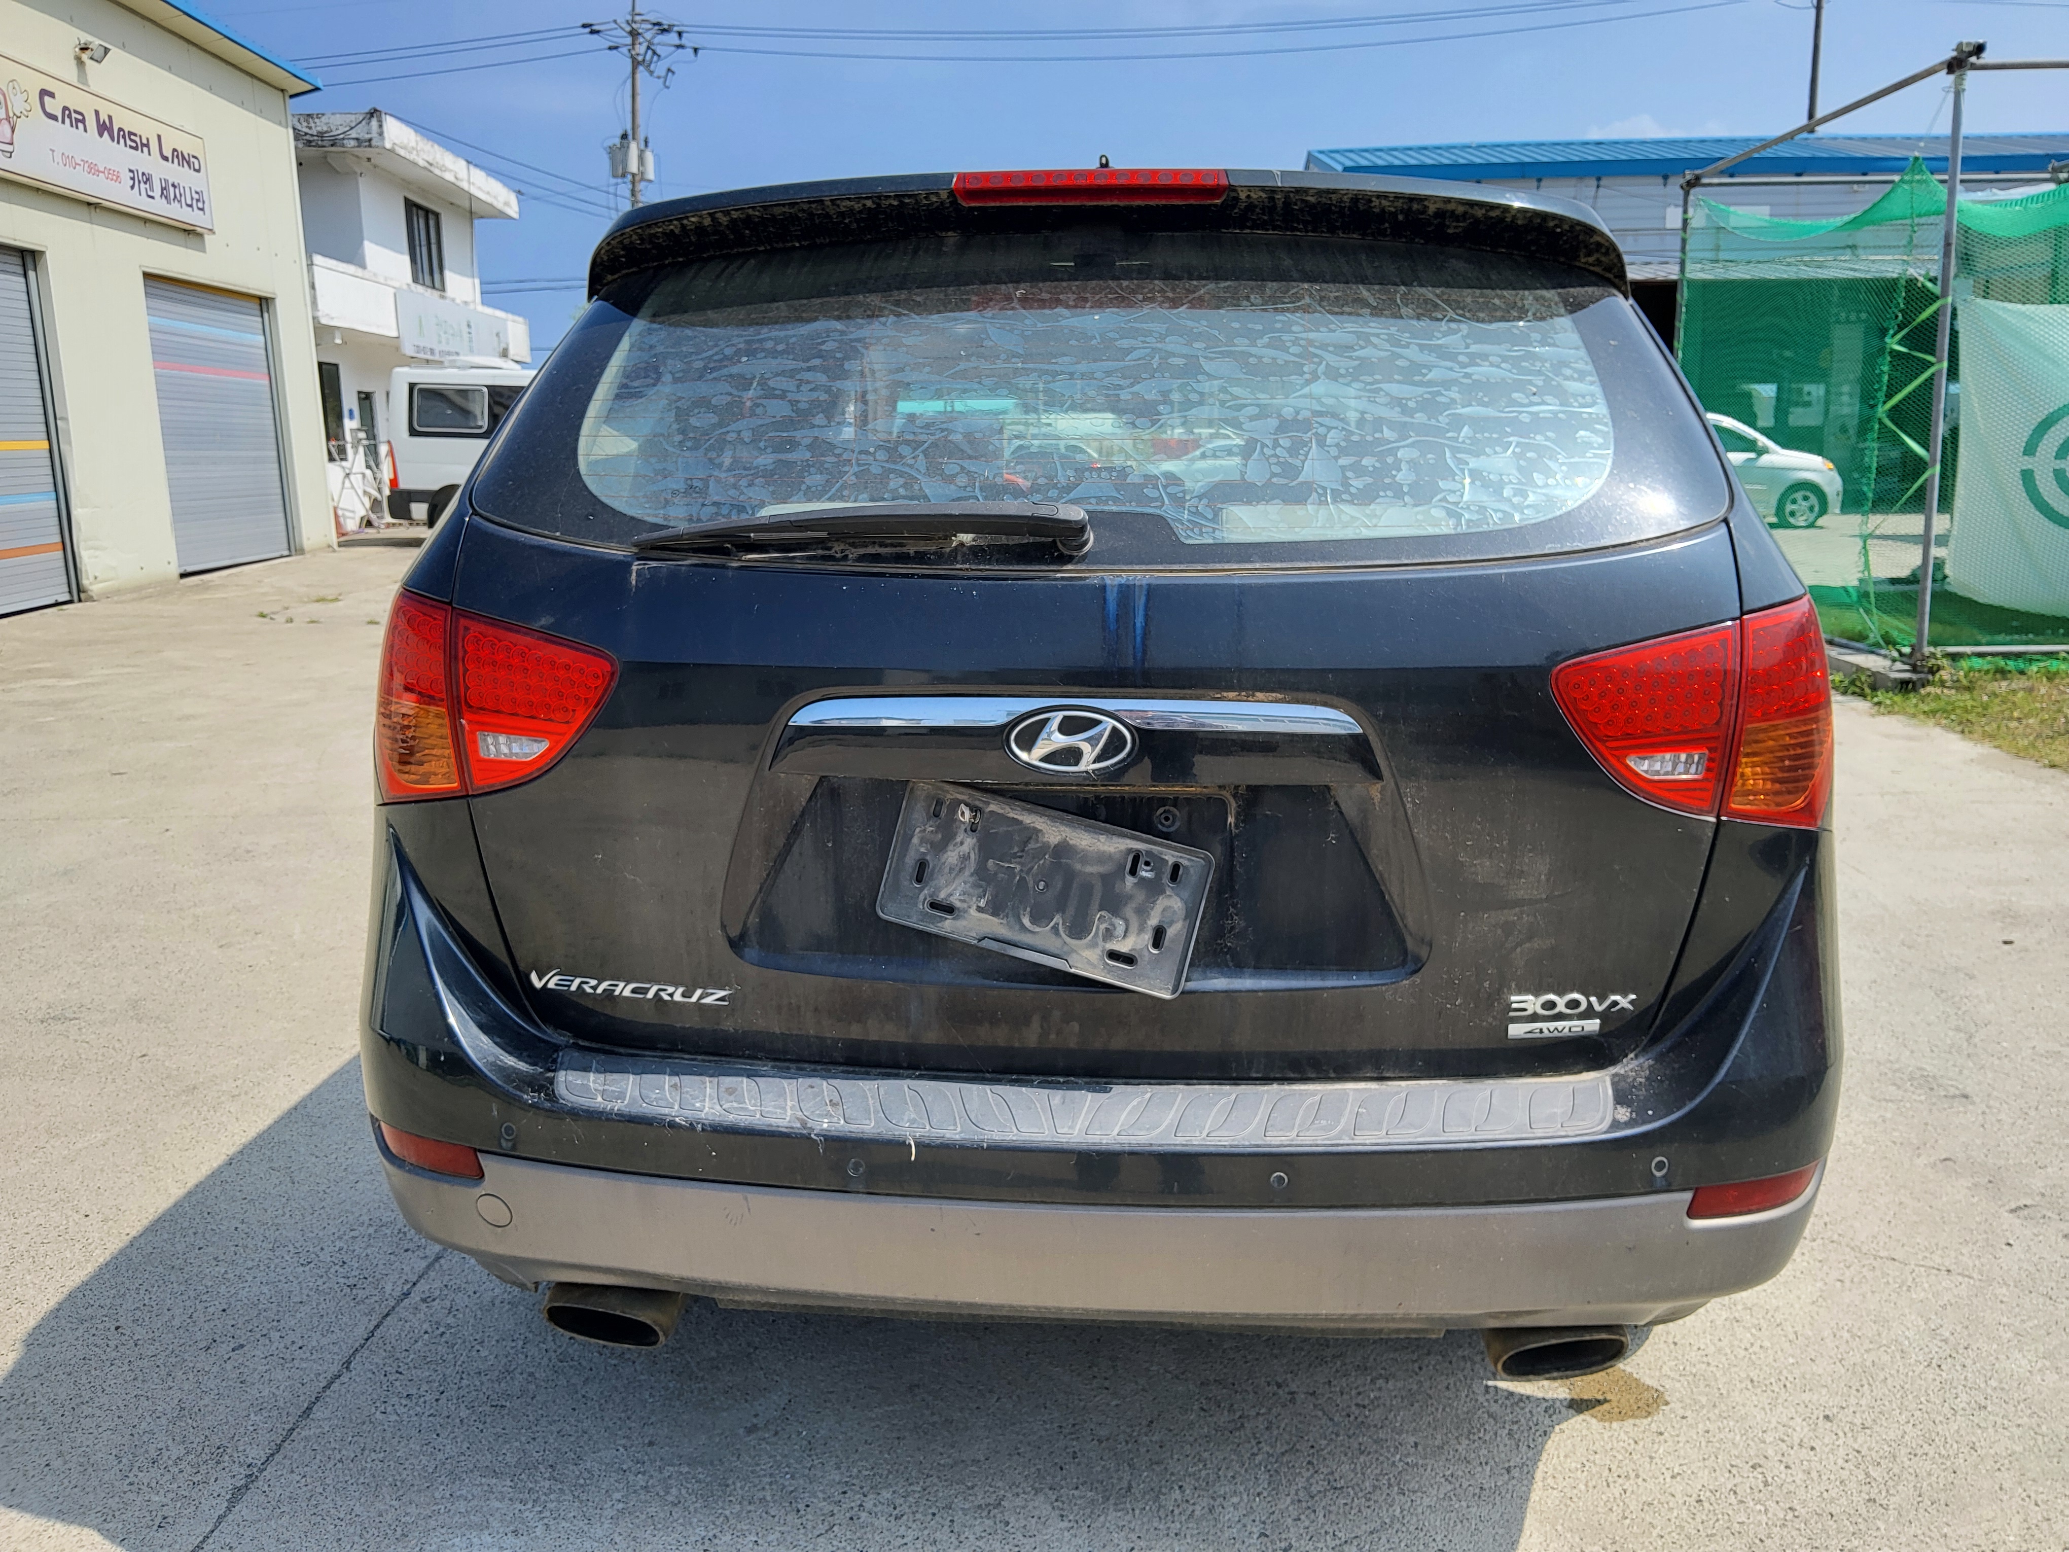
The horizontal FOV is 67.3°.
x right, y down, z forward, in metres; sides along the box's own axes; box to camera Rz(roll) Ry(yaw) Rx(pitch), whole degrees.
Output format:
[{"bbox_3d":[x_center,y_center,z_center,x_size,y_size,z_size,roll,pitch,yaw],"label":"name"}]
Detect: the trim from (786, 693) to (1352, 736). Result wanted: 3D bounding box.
[{"bbox_3d":[0.039,-0.065,1.665,0.625,0.042,0.050,0,12,3],"label":"trim"}]

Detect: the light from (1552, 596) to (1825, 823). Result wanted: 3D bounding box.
[{"bbox_3d":[0.757,-0.065,1.782,0.395,0.255,0.210,-3,13,-11],"label":"light"}]

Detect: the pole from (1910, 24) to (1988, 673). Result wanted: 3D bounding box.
[{"bbox_3d":[4.846,-2.176,8.295,0.065,3.198,0.065,-2,12,3],"label":"pole"}]

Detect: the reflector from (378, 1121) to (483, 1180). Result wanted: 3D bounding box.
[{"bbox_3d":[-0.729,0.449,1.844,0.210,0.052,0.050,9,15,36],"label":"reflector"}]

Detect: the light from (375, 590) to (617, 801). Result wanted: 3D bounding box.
[{"bbox_3d":[-0.639,-0.083,1.849,0.385,0.250,0.210,4,13,17],"label":"light"}]

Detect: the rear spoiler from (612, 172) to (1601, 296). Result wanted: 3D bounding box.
[{"bbox_3d":[0.078,-0.643,1.869,1.265,0.145,0.290,0,12,3],"label":"rear spoiler"}]

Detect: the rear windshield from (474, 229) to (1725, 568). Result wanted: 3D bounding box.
[{"bbox_3d":[0.065,-0.435,1.849,1.470,0.510,0.140,0,-24,3],"label":"rear windshield"}]

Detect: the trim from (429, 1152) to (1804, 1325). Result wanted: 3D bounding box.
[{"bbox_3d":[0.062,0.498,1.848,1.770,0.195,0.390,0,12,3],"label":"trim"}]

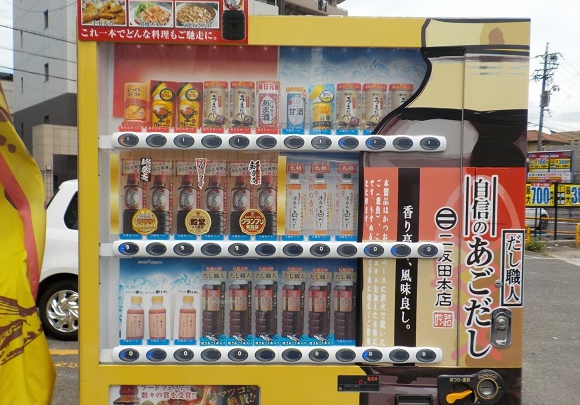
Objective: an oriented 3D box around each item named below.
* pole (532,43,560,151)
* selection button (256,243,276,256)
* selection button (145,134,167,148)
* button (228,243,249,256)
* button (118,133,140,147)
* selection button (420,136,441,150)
[{"bbox_3d":[20.025,-6.309,40.000,2.200,12.550,1.500,3,2,0],"label":"pole"},{"bbox_3d":[-0.065,0.126,1.331,0.054,0.034,0.018,1,2,-1],"label":"selection button"},{"bbox_3d":[-0.350,-0.160,1.313,0.054,0.034,0.018,1,2,-1],"label":"selection button"},{"bbox_3d":[-0.133,0.122,1.298,0.054,0.034,0.014,0,2,-1],"label":"button"},{"bbox_3d":[-0.412,-0.157,1.281,0.054,0.034,0.014,0,2,-1],"label":"button"},{"bbox_3d":[0.370,-0.153,1.328,0.054,0.034,0.018,1,2,-1],"label":"selection button"}]

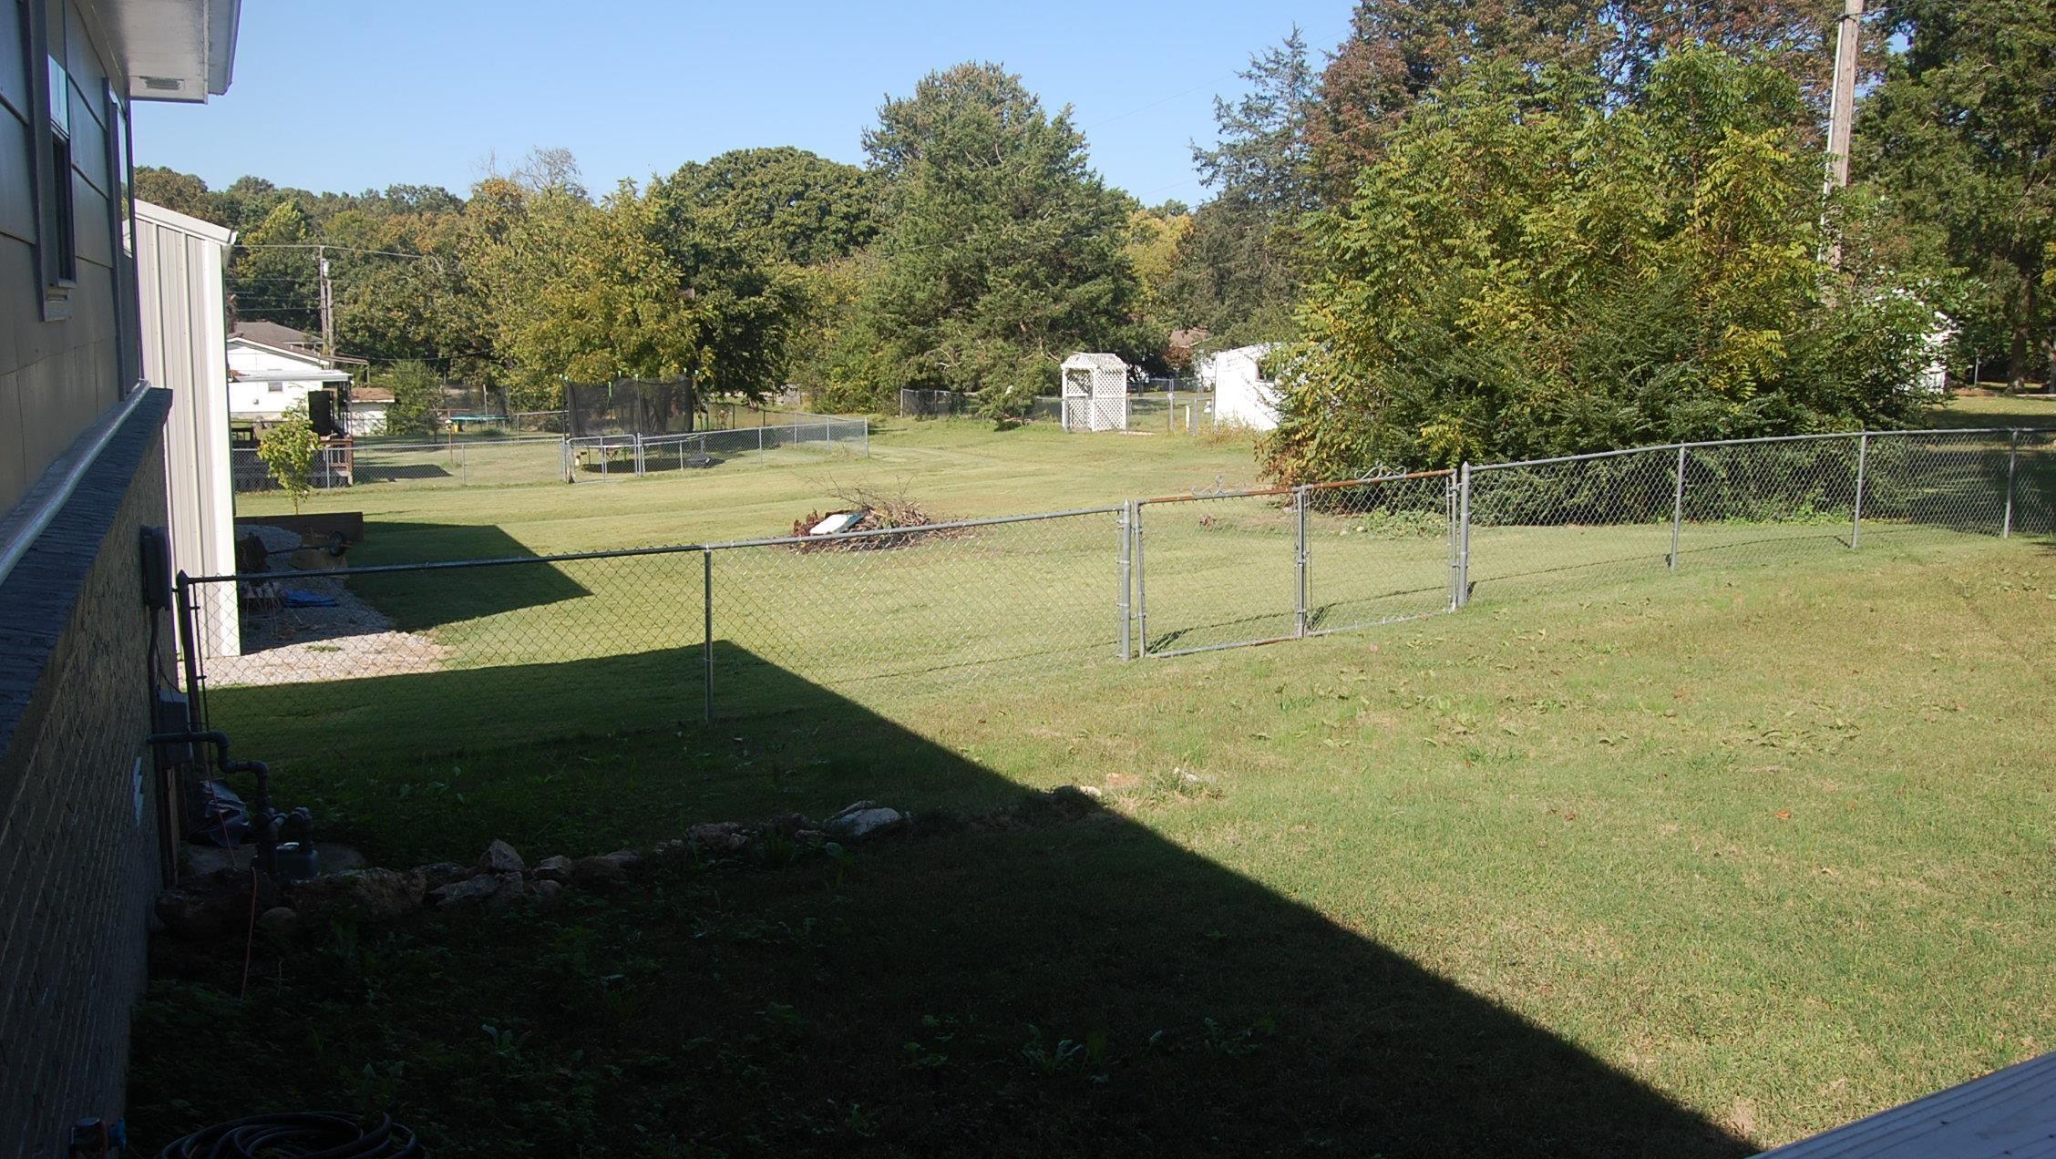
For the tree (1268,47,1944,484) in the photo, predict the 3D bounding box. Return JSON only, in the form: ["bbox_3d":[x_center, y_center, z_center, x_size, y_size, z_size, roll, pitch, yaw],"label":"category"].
[{"bbox_3d":[8.094,-4.148,21.802,8.800,6.190,6.800,4,10,20],"label":"tree"}]

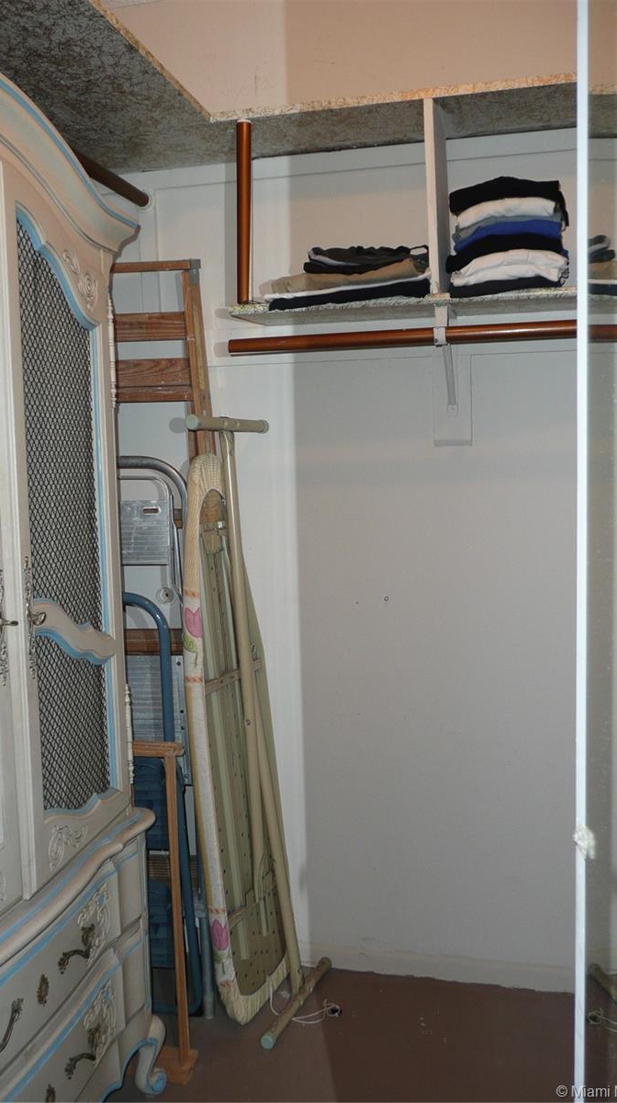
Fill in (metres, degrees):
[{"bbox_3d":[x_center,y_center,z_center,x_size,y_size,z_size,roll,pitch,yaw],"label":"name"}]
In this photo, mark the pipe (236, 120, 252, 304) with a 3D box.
[{"bbox_3d":[-0.147,-0.772,2.039,0.033,0.402,0.033,2,7,13],"label":"pipe"}]

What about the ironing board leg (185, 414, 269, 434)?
[{"bbox_3d":[-0.189,-0.302,2.135,0.030,0.030,0.287,1,5,30],"label":"ironing board leg"}]

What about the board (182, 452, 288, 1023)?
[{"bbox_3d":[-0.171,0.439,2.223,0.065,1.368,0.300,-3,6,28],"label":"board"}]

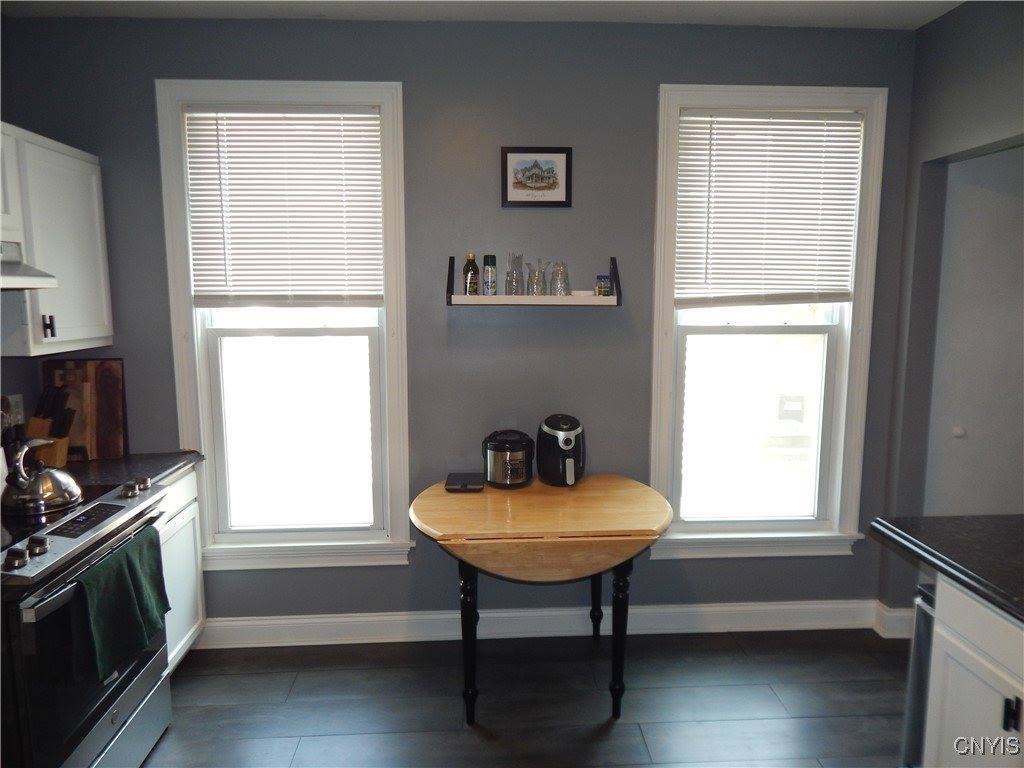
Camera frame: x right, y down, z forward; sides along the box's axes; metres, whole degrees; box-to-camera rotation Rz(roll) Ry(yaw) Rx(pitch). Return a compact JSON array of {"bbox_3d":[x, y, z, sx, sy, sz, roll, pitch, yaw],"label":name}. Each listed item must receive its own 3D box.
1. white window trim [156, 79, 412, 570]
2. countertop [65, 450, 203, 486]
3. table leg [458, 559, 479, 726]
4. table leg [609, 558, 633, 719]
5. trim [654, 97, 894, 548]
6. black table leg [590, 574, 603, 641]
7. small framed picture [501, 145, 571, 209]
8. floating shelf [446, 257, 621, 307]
[{"bbox_3d":[-0.931,-0.208,2.863,1.000,2.031,0.070,-1,7,-3],"label":"white window trim"},{"bbox_3d":[-1.613,0.346,2.654,0.665,0.040,0.514,-1,7,-3],"label":"countertop"},{"bbox_3d":[-0.154,0.881,2.440,0.070,0.710,0.070,-1,7,-3],"label":"table leg"},{"bbox_3d":[0.391,0.874,2.475,0.070,0.710,0.070,-1,7,-3],"label":"table leg"},{"bbox_3d":[1.093,-0.227,2.953,0.995,2.027,0.070,-1,7,-3],"label":"trim"},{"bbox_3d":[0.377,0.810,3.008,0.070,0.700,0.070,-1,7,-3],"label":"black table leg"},{"bbox_3d":[0.104,-0.855,2.825,0.293,0.242,0.022,-1,7,-3],"label":"small framed picture"},{"bbox_3d":[0.091,-0.425,2.821,0.715,0.202,0.140,-1,7,-3],"label":"floating shelf"}]

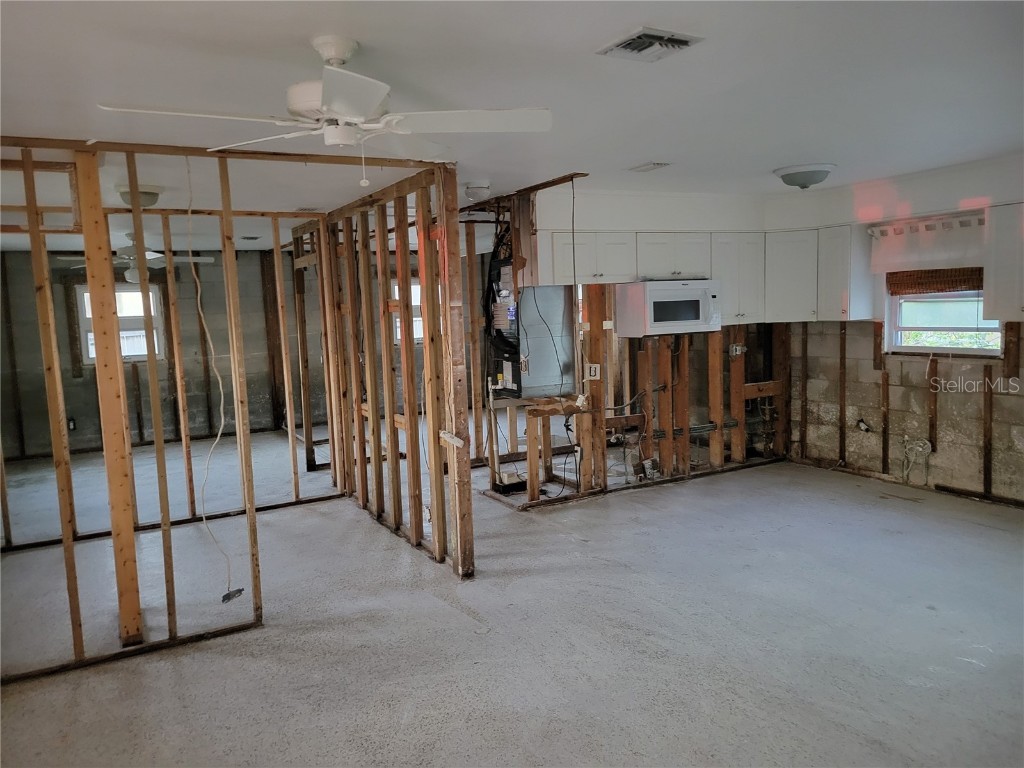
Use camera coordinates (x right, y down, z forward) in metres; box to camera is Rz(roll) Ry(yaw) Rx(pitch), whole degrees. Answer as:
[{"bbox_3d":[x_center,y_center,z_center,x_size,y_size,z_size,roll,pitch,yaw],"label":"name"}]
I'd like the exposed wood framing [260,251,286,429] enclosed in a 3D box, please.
[{"bbox_3d":[-3.266,-0.592,10.560,0.173,2.411,0.041,-6,7,-29],"label":"exposed wood framing"}]

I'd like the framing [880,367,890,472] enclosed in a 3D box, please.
[{"bbox_3d":[3.144,0.313,6.495,0.019,0.910,0.040,-5,7,-28],"label":"framing"}]

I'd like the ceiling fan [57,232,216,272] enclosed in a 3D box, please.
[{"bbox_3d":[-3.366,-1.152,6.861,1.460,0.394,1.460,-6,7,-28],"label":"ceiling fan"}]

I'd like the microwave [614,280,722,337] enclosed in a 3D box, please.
[{"bbox_3d":[1.276,-0.625,6.247,0.765,0.417,0.389,-6,7,-28],"label":"microwave"}]

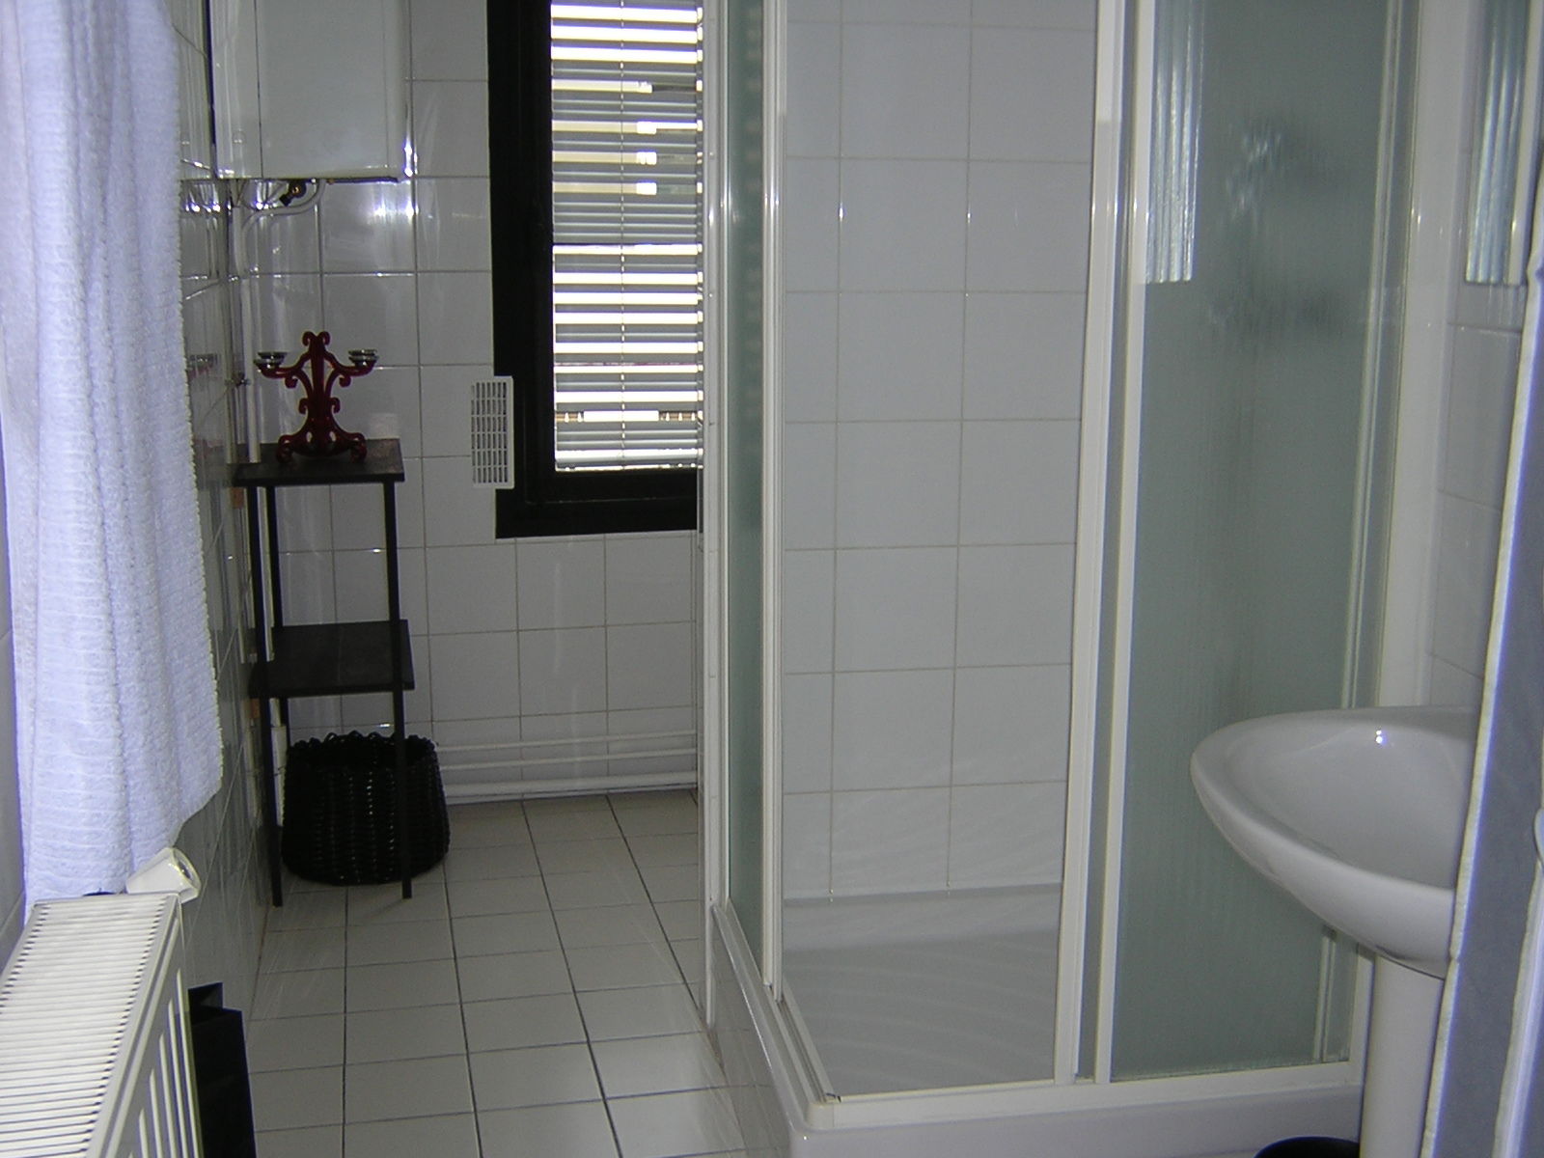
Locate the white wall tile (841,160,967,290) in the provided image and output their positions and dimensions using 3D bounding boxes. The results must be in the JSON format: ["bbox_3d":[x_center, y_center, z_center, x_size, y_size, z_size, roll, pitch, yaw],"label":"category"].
[{"bbox_3d":[0.203,-0.543,2.477,0.200,0.200,0.010,-2,10,-13],"label":"white wall tile"}]

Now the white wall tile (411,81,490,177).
[{"bbox_3d":[-0.674,-0.948,3.382,0.168,0.200,0.010,-3,12,-14],"label":"white wall tile"}]

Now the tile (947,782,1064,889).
[{"bbox_3d":[0.394,0.425,2.687,0.200,0.180,0.010,-1,12,-9],"label":"tile"}]

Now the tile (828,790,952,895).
[{"bbox_3d":[0.198,0.429,2.648,0.200,0.174,0.010,-2,10,-13],"label":"tile"}]

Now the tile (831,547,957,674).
[{"bbox_3d":[0.200,0.048,2.581,0.200,0.200,0.010,-2,10,-13],"label":"tile"}]

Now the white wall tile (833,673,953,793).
[{"bbox_3d":[0.197,0.246,2.618,0.200,0.200,0.010,-1,12,-9],"label":"white wall tile"}]

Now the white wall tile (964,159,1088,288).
[{"bbox_3d":[0.393,-0.543,2.486,0.200,0.200,0.010,-2,12,-13],"label":"white wall tile"}]

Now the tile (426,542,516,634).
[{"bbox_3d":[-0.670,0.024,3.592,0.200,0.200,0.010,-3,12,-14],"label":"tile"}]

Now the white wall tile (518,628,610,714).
[{"bbox_3d":[-0.475,0.211,3.665,0.200,0.200,0.010,-2,12,-13],"label":"white wall tile"}]

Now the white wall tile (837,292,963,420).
[{"bbox_3d":[0.202,-0.346,2.512,0.200,0.200,0.010,-2,10,-13],"label":"white wall tile"}]

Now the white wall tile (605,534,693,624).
[{"bbox_3d":[-0.280,0.007,3.672,0.200,0.200,0.010,-2,12,-13],"label":"white wall tile"}]

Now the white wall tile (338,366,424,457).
[{"bbox_3d":[-0.855,-0.358,3.454,0.200,0.200,0.010,-2,12,-13],"label":"white wall tile"}]

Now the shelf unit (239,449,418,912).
[{"bbox_3d":[-0.887,0.168,3.270,0.310,0.840,0.520,-2,12,-13],"label":"shelf unit"}]

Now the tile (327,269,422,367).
[{"bbox_3d":[-0.855,-0.553,3.419,0.200,0.200,0.010,-3,12,-14],"label":"tile"}]

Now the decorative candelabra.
[{"bbox_3d":[-0.891,-0.362,3.169,0.235,0.247,0.220,-2,12,-13],"label":"decorative candelabra"}]

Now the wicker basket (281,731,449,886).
[{"bbox_3d":[-0.850,0.473,3.355,0.352,0.214,0.352,-3,12,-14],"label":"wicker basket"}]

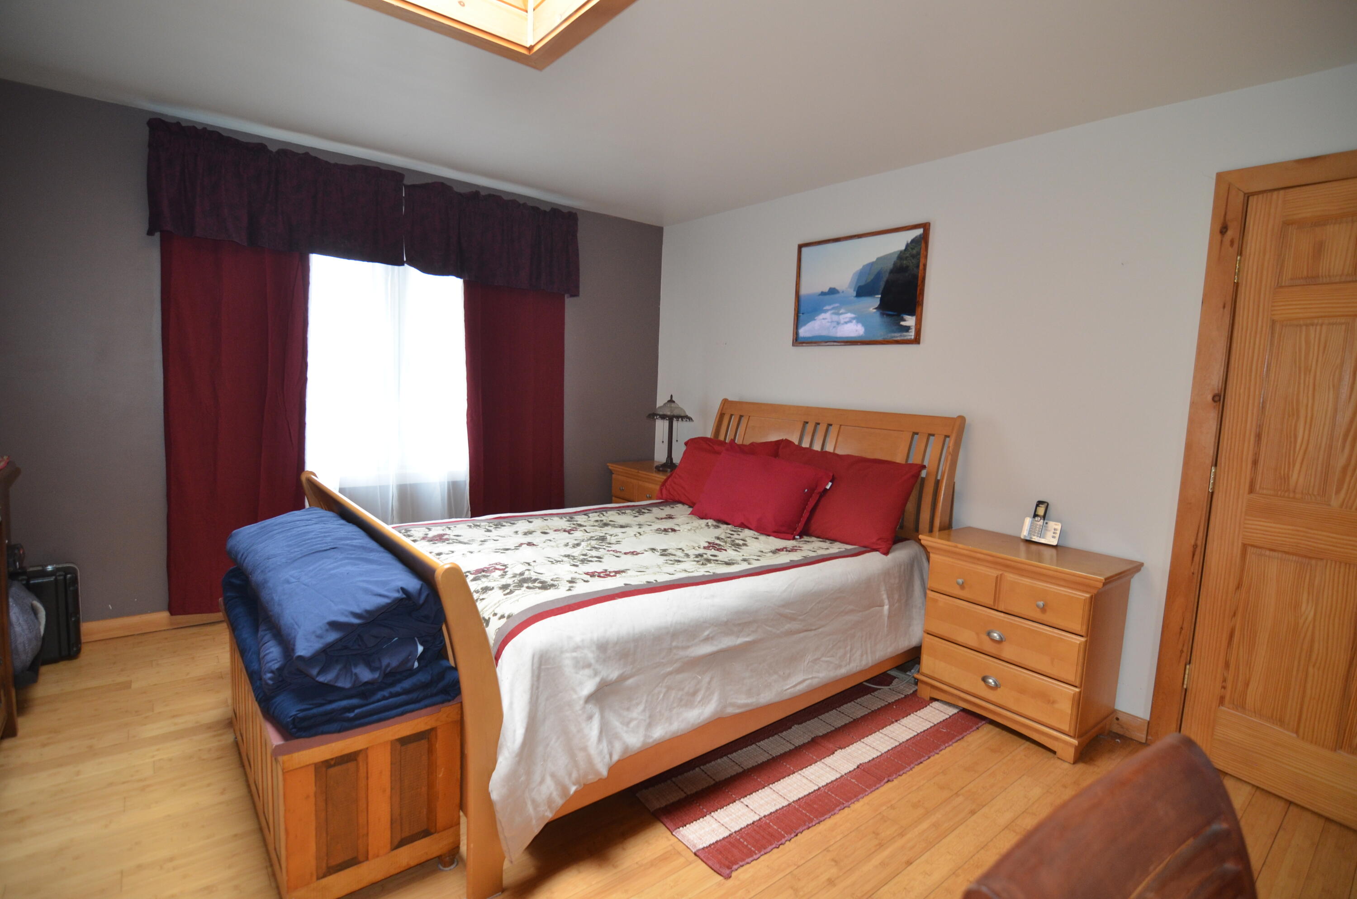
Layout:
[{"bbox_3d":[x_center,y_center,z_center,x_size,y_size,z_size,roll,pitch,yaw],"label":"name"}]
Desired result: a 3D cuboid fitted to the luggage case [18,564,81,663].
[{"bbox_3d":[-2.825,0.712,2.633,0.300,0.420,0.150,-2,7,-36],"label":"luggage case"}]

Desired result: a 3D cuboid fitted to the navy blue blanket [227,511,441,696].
[{"bbox_3d":[-1.078,0.374,1.824,0.410,0.250,1.020,-3,8,-41],"label":"navy blue blanket"}]

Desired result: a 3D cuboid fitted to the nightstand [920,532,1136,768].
[{"bbox_3d":[1.391,0.758,2.494,0.420,0.700,0.700,-3,8,-41],"label":"nightstand"}]

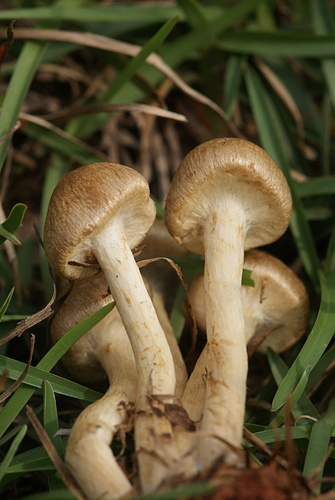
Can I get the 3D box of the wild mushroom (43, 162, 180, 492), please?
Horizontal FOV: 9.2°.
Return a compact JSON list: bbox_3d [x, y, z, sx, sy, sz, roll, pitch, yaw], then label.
[{"bbox_3d":[-0.017,0.024,0.650,0.037,0.104,0.039,-11,-7,0],"label":"wild mushroom"}]

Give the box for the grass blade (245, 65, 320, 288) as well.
[{"bbox_3d":[0.039,-0.024,0.700,0.011,0.077,0.011,-18,-3,0],"label":"grass blade"}]

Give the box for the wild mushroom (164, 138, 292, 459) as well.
[{"bbox_3d":[0.019,0.016,0.650,0.039,0.103,0.040,2,-9,0],"label":"wild mushroom"}]

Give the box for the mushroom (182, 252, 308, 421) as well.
[{"bbox_3d":[0.023,0.028,0.675,0.038,0.058,0.038,22,-7,0],"label":"mushroom"}]

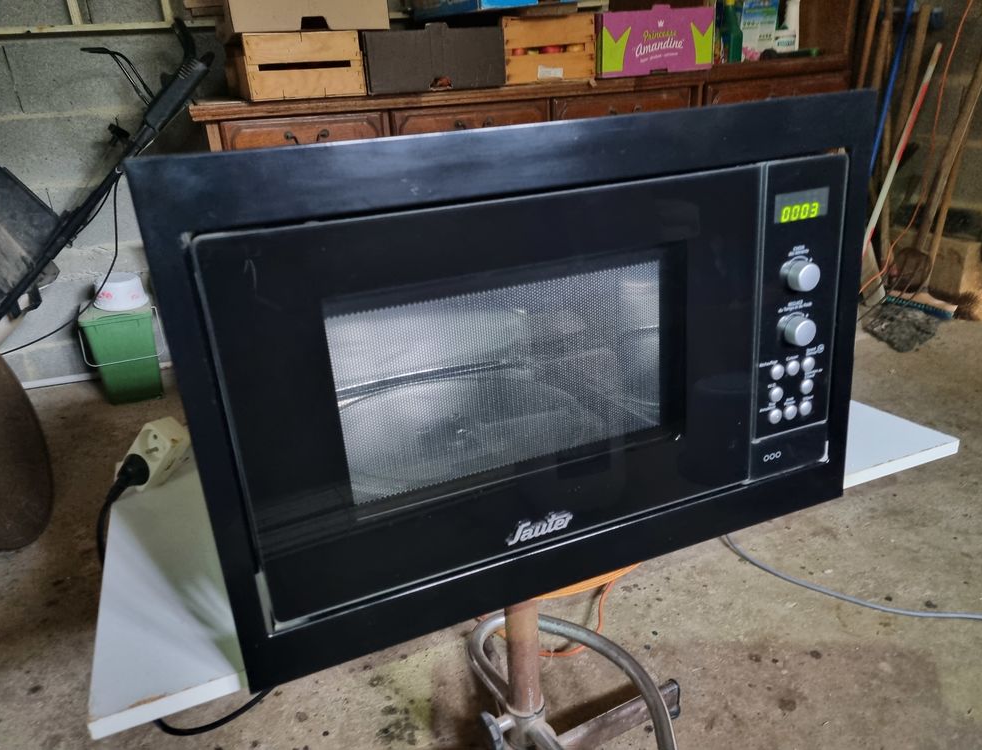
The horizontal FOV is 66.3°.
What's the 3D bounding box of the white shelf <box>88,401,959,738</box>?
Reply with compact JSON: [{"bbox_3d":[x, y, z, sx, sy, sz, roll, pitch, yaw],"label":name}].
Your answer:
[{"bbox_3d":[0.020,0.105,0.928,0.901,0.017,0.505,-12,20,-20],"label":"white shelf"}]

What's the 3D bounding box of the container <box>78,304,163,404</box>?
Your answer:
[{"bbox_3d":[-1.138,-0.076,2.370,0.210,0.290,0.230,-12,25,-18],"label":"container"}]

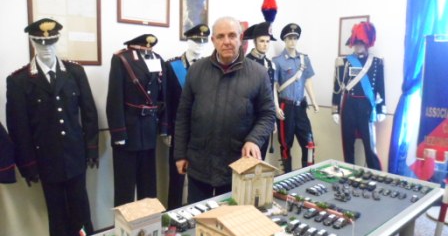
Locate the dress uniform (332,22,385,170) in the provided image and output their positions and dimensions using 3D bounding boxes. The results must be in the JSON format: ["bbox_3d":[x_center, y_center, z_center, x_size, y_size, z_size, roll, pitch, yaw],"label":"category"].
[{"bbox_3d":[1.472,-0.065,3.706,0.560,1.913,0.360,5,10,25],"label":"dress uniform"}]

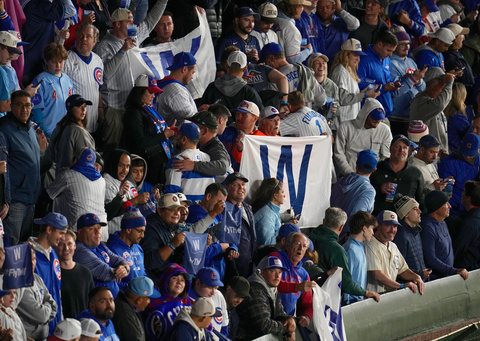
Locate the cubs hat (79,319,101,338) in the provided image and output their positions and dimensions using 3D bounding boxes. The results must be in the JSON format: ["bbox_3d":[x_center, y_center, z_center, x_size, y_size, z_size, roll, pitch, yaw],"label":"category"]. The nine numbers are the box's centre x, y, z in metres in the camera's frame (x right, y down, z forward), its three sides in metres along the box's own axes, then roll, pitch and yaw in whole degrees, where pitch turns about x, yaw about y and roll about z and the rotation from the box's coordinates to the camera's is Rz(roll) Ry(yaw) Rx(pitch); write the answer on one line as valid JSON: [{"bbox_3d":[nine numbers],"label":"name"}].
[{"bbox_3d":[-1.306,1.358,49.191,0.180,0.145,0.270,-16,15,-43],"label":"cubs hat"}]

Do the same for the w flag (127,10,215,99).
[{"bbox_3d":[-0.622,-1.062,51.626,0.950,0.850,0.280,-10,19,-29],"label":"w flag"}]

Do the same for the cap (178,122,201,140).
[{"bbox_3d":[-0.460,-0.349,48.400,0.270,0.140,0.180,11,20,32],"label":"cap"}]

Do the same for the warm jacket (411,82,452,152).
[{"bbox_3d":[1.644,-0.445,48.700,0.480,0.660,0.500,8,17,27],"label":"warm jacket"}]

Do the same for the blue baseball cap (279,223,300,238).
[{"bbox_3d":[0.413,0.489,45.600,0.260,0.140,0.180,4,16,14],"label":"blue baseball cap"}]

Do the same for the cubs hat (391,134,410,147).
[{"bbox_3d":[1.448,-0.271,51.300,0.180,0.140,0.270,-7,10,-21],"label":"cubs hat"}]

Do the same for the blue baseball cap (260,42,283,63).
[{"bbox_3d":[0.236,-1.046,50.000,0.265,0.140,0.180,-26,6,25],"label":"blue baseball cap"}]

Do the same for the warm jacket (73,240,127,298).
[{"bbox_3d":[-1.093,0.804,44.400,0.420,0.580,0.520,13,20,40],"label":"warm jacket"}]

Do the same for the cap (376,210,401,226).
[{"bbox_3d":[1.306,0.422,50.000,0.180,0.140,0.270,-12,20,-33],"label":"cap"}]

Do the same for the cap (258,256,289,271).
[{"bbox_3d":[0.288,0.800,48.900,0.180,0.140,0.270,-15,16,-40],"label":"cap"}]

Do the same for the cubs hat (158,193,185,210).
[{"bbox_3d":[-0.594,0.269,49.300,0.180,0.140,0.270,-15,19,-40],"label":"cubs hat"}]

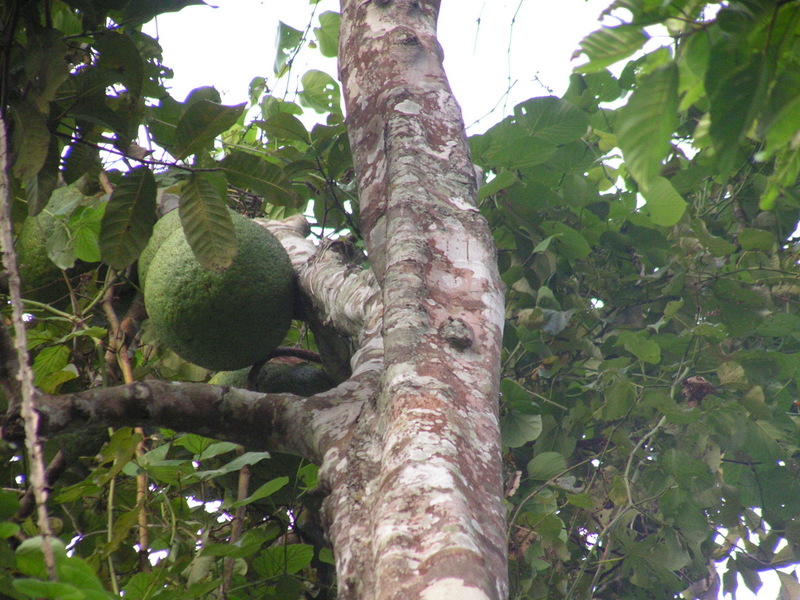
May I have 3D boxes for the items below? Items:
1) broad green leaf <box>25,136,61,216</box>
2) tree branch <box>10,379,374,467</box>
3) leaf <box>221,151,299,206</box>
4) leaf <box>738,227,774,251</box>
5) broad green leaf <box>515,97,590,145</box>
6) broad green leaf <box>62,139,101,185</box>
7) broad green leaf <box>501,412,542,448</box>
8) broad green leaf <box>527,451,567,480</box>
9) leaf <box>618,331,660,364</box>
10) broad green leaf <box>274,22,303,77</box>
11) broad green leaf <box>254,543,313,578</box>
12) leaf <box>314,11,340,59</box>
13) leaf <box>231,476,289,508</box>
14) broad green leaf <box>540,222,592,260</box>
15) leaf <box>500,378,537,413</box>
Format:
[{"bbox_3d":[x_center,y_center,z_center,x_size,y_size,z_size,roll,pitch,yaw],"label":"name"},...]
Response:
[{"bbox_3d":[-0.661,-0.228,14.700,0.059,0.152,0.033,12,-20,4],"label":"broad green leaf"},{"bbox_3d":[-0.458,0.258,16.900,0.770,0.180,0.190,0,-22,0],"label":"tree branch"},{"bbox_3d":[-0.262,-0.225,14.700,0.155,0.074,0.033,20,-19,7],"label":"leaf"},{"bbox_3d":[0.718,-0.124,16.000,0.072,0.048,0.032,0,-20,0],"label":"leaf"},{"bbox_3d":[0.343,-0.404,17.900,0.177,0.110,0.027,14,19,-5],"label":"broad green leaf"},{"bbox_3d":[-0.661,-0.287,16.500,0.075,0.106,0.025,27,17,-9],"label":"broad green leaf"},{"bbox_3d":[0.238,0.258,15.700,0.087,0.073,0.035,0,-20,0],"label":"broad green leaf"},{"bbox_3d":[0.324,0.366,17.600,0.094,0.073,0.025,-17,18,6],"label":"broad green leaf"},{"bbox_3d":[0.510,0.102,17.000,0.107,0.060,0.025,32,25,20],"label":"leaf"},{"bbox_3d":[-0.215,-0.482,15.300,0.054,0.104,0.038,5,-20,2],"label":"broad green leaf"},{"bbox_3d":[-0.232,0.520,15.800,0.123,0.025,0.091,-11,-45,0],"label":"broad green leaf"},{"bbox_3d":[-0.134,-0.511,15.300,0.069,0.092,0.031,0,-20,0],"label":"leaf"},{"bbox_3d":[-0.275,0.383,15.800,0.123,0.025,0.056,-26,-30,-10],"label":"leaf"},{"bbox_3d":[0.335,-0.118,16.000,0.109,0.072,0.036,25,-18,9],"label":"broad green leaf"},{"bbox_3d":[0.247,0.199,16.600,0.088,0.075,0.025,38,15,15],"label":"leaf"}]

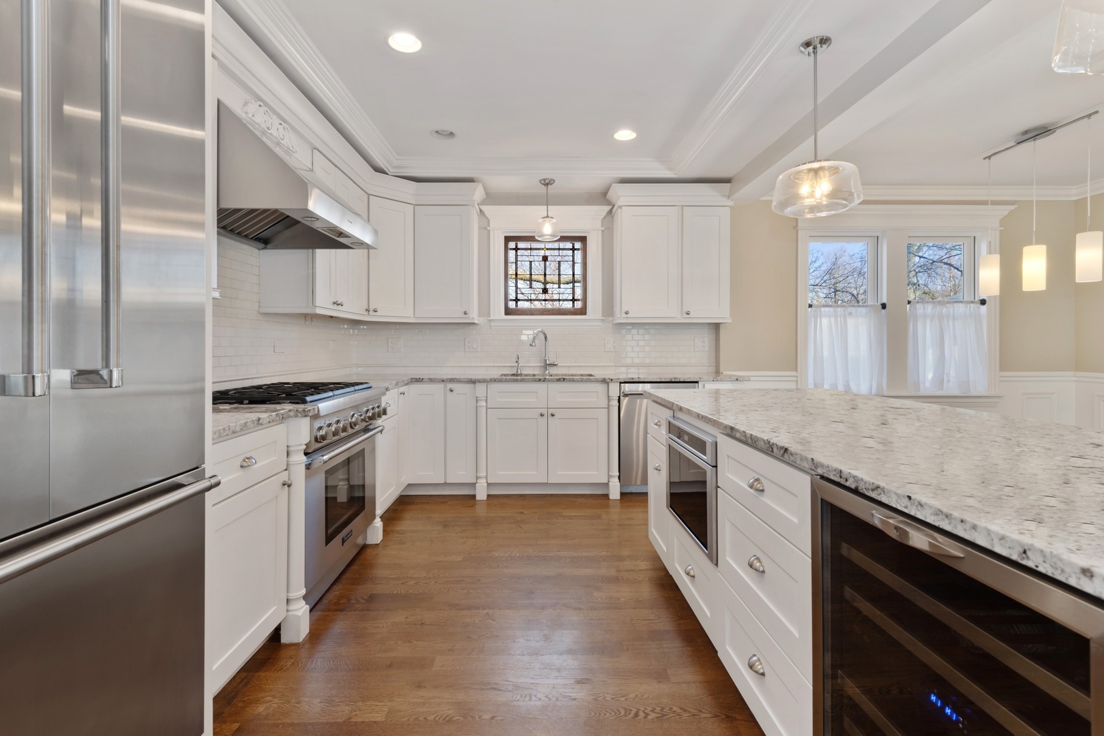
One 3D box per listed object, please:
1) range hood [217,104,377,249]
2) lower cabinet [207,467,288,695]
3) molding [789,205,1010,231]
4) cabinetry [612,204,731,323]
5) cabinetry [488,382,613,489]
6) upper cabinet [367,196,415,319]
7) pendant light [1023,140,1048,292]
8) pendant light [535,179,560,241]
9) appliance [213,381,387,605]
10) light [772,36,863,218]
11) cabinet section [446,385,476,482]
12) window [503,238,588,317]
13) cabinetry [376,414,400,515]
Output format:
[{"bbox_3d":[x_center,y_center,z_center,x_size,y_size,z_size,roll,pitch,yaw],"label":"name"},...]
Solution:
[{"bbox_3d":[-1.343,-0.898,2.585,0.690,0.460,0.914,0,1,-1],"label":"range hood"},{"bbox_3d":[-1.323,0.690,1.797,0.615,0.575,0.480,0,1,-1],"label":"lower cabinet"},{"bbox_3d":[2.965,-1.285,4.440,1.950,0.228,0.120,0,1,-1],"label":"molding"},{"bbox_3d":[0.996,-0.854,4.385,0.902,0.960,0.350,0,1,-1],"label":"cabinetry"},{"bbox_3d":[-0.041,0.483,4.255,0.930,0.770,0.600,0,1,-1],"label":"cabinetry"},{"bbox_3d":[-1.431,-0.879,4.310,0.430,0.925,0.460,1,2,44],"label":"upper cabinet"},{"bbox_3d":[3.057,-0.968,3.300,0.115,0.950,0.115,0,1,-1],"label":"pendant light"},{"bbox_3d":[-0.032,-1.287,4.260,0.200,0.475,0.200,0,1,-1],"label":"pendant light"},{"bbox_3d":[-1.308,0.579,2.585,0.730,0.930,0.915,0,1,-1],"label":"appliance"},{"bbox_3d":[1.171,-1.069,2.310,0.355,0.735,0.355,0,1,-1],"label":"light"},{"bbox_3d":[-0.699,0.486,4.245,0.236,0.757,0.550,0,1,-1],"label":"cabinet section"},{"bbox_3d":[-0.053,-0.809,4.580,0.715,0.695,0.060,0,1,-1],"label":"window"},{"bbox_3d":[-1.378,0.620,3.420,0.615,0.570,0.490,0,1,-1],"label":"cabinetry"}]

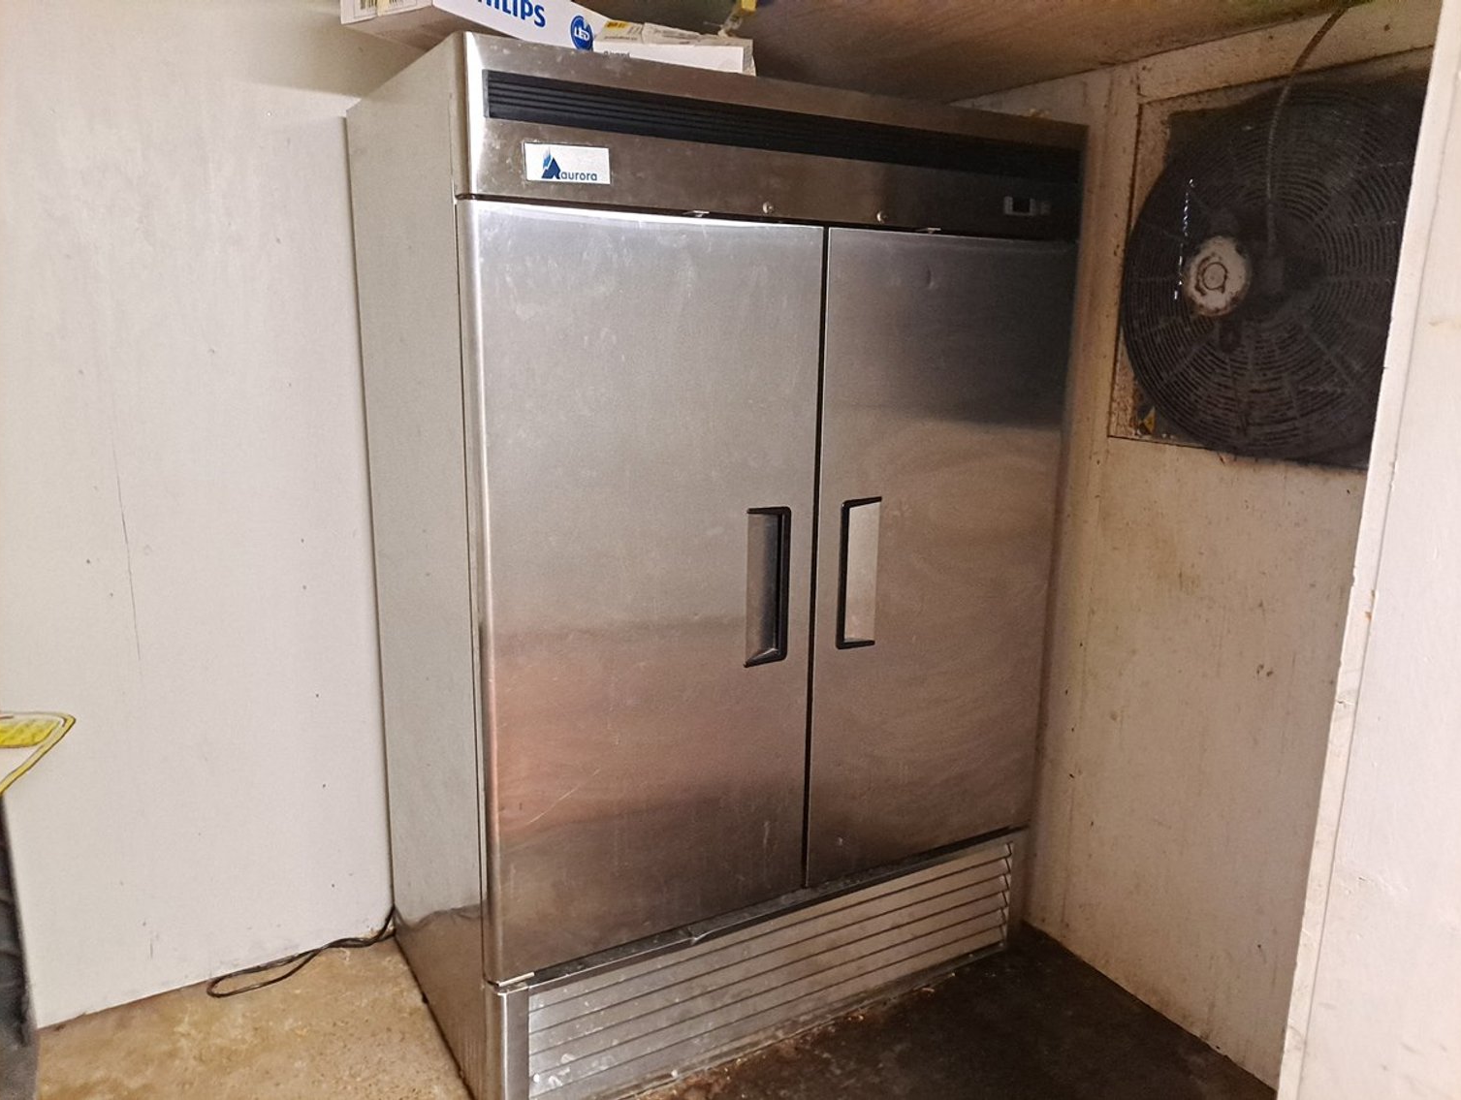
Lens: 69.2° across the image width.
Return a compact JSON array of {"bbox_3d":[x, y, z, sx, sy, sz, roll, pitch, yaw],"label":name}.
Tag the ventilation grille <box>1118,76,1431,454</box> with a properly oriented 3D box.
[{"bbox_3d":[1.011,-0.499,1.943,0.140,0.645,0.645,-6,14,-29],"label":"ventilation grille"}]

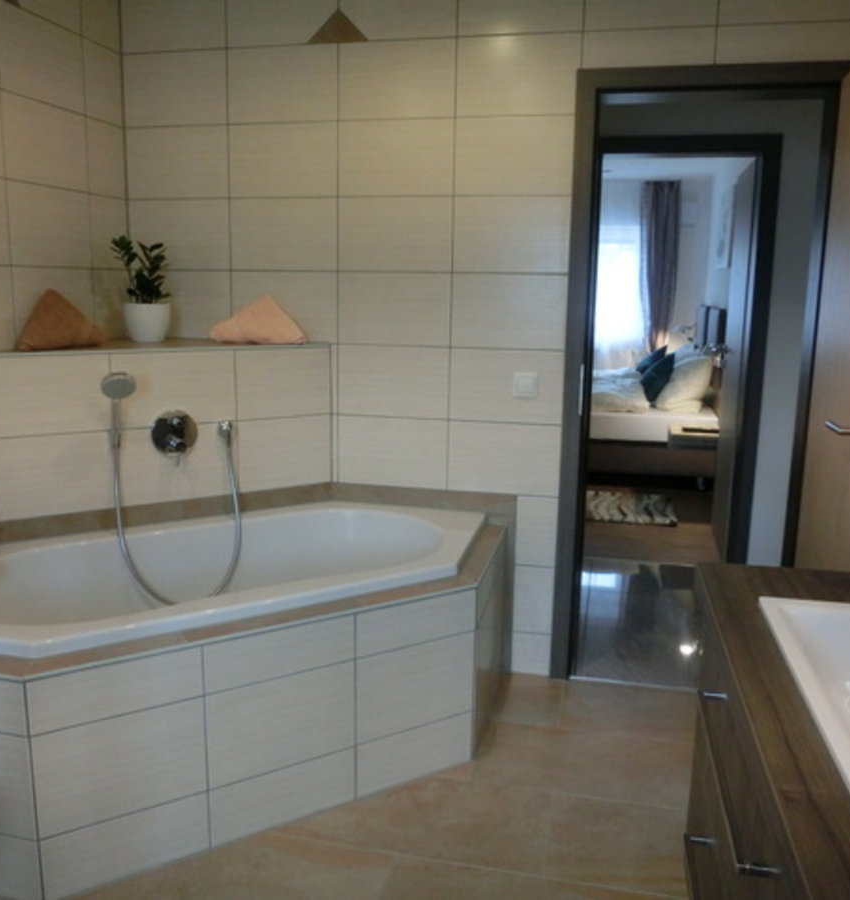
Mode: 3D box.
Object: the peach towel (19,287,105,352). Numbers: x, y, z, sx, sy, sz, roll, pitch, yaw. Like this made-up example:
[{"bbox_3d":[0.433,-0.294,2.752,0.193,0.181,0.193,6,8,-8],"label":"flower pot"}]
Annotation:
[{"bbox_3d":[-1.146,-0.416,2.618,0.130,0.185,0.300,7,13,28],"label":"peach towel"}]

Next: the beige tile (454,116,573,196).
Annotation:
[{"bbox_3d":[0.290,-0.954,2.718,0.387,0.250,0.015,3,11,11],"label":"beige tile"}]

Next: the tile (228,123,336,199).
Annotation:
[{"bbox_3d":[-0.487,-0.996,2.874,0.400,0.250,0.015,3,11,11],"label":"tile"}]

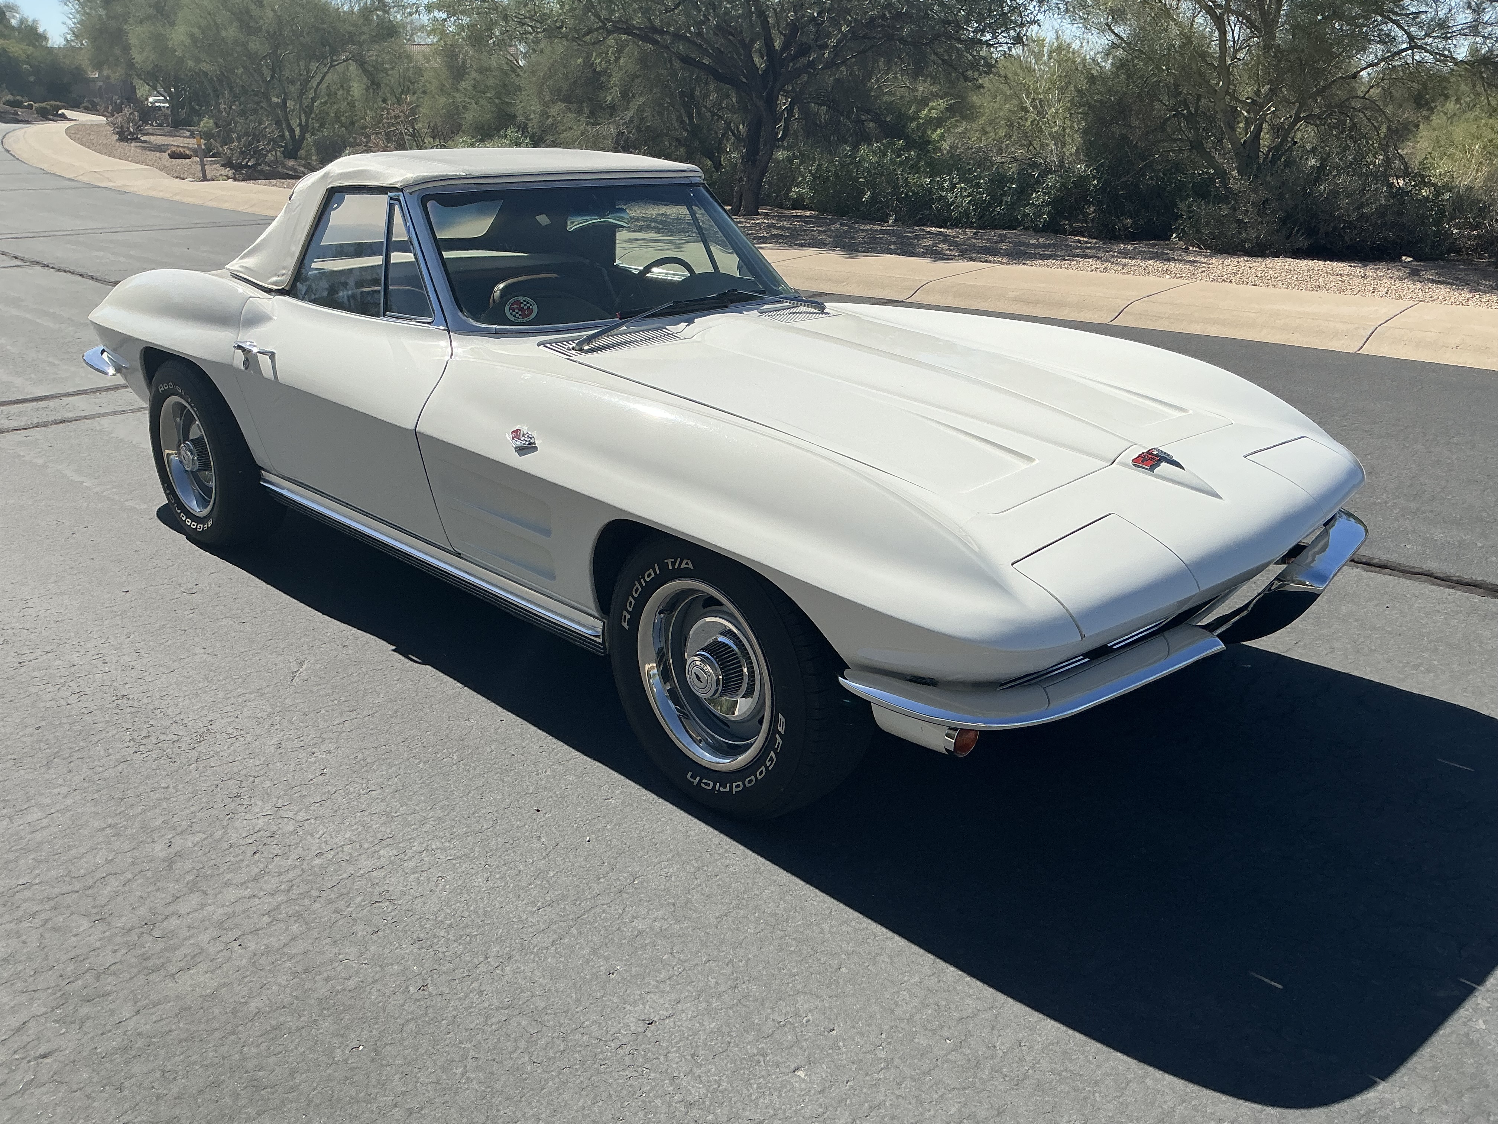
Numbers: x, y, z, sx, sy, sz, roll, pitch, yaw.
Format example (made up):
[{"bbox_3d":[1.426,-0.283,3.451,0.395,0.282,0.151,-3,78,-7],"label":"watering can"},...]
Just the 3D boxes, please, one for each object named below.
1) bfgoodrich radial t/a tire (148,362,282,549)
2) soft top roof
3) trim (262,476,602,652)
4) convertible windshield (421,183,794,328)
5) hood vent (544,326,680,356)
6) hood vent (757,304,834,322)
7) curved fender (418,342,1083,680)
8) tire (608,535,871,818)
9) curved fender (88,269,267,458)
[{"bbox_3d":[-1.829,-0.374,4.132,0.636,0.636,0.215,18,26,41],"label":"bfgoodrich radial t/a tire"},{"bbox_3d":[-0.924,-1.139,4.009,1.160,0.420,1.260,18,26,41],"label":"soft top roof"},{"bbox_3d":[-0.938,-0.038,3.327,1.715,0.105,0.065,18,26,41],"label":"trim"},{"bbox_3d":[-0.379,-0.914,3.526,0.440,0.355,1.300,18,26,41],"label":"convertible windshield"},{"bbox_3d":[-0.337,-0.554,3.077,0.160,0.050,0.340,18,26,41],"label":"hood vent"},{"bbox_3d":[0.165,-0.726,3.563,0.160,0.050,0.340,18,26,41],"label":"hood vent"},{"bbox_3d":[-0.122,-0.094,2.518,1.820,0.520,0.375,18,26,41],"label":"curved fender"},{"bbox_3d":[-0.032,0.211,2.513,0.636,0.636,0.215,18,26,41],"label":"tire"},{"bbox_3d":[-2.000,-0.743,4.249,1.450,0.545,0.405,18,26,41],"label":"curved fender"}]

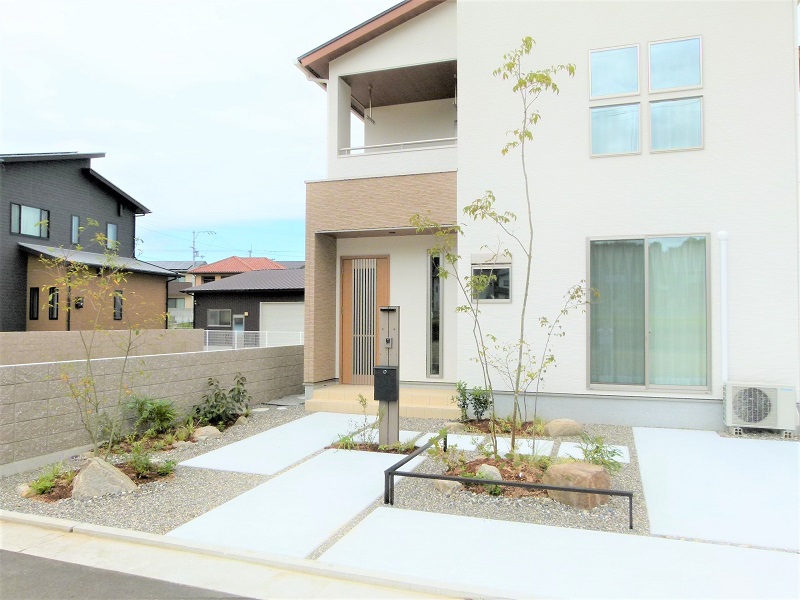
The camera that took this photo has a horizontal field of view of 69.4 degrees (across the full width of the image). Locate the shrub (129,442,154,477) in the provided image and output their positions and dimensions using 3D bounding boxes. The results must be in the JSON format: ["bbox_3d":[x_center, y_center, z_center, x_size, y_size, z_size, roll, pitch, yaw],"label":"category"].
[{"bbox_3d":[-2.595,1.601,5.800,0.270,0.320,0.270,1,-2,-24],"label":"shrub"}]

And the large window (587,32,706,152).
[{"bbox_3d":[3.567,-2.939,8.401,1.540,1.640,0.120,0,-2,18],"label":"large window"}]

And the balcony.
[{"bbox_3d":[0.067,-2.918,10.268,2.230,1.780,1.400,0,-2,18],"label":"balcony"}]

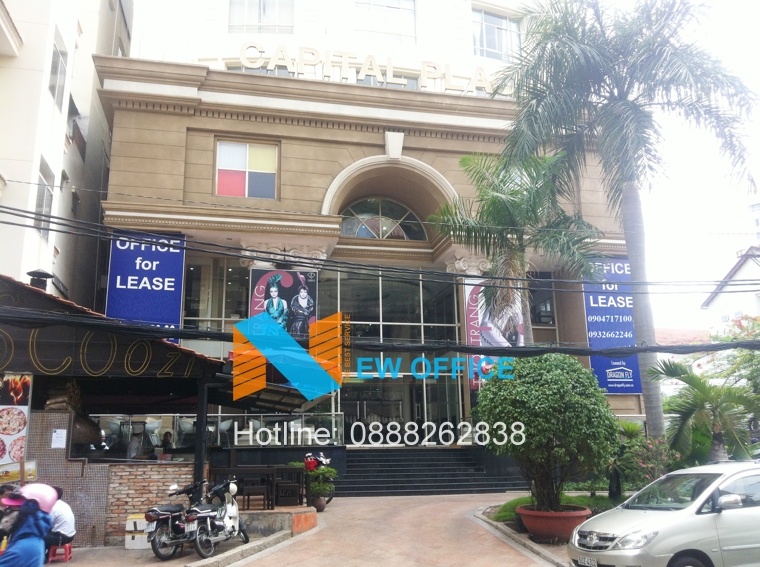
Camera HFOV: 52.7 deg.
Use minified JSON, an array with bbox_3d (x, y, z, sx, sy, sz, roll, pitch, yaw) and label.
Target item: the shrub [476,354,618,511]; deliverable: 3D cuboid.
[{"bbox_3d":[2.625,2.418,12.388,2.271,2.459,2.202,-1,-14,0],"label":"shrub"}]

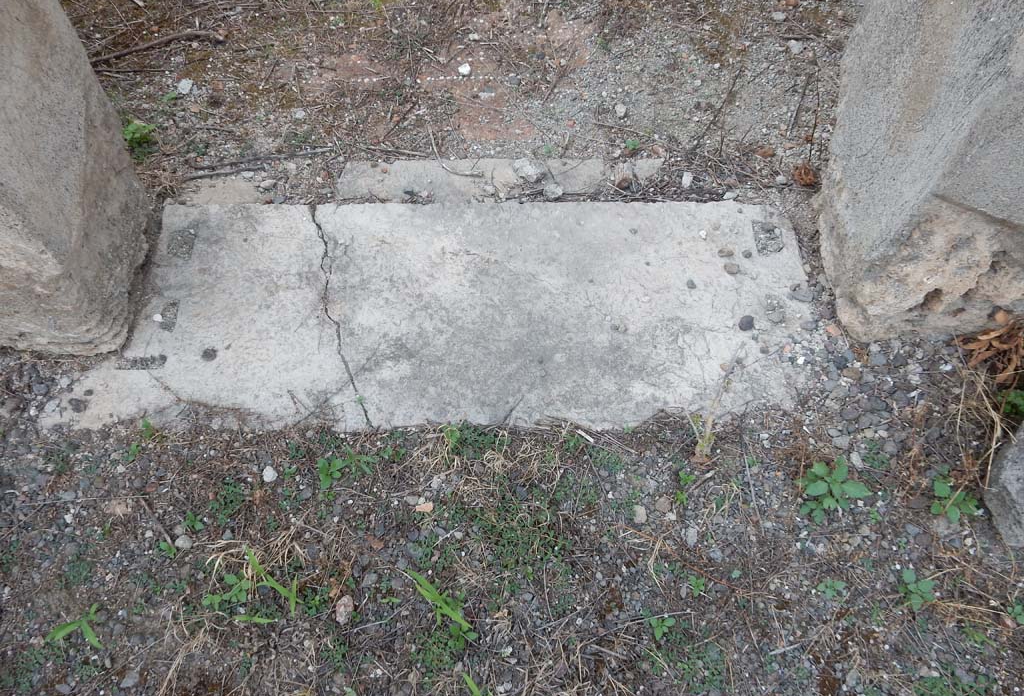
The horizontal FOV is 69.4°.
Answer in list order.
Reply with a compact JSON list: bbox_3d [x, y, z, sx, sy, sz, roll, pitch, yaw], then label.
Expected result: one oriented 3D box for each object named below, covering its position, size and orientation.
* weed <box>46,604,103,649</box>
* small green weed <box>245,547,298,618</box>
[{"bbox_3d":[-0.828,0.527,1.400,0.093,0.050,0.078,0,56,0],"label":"weed"},{"bbox_3d":[-0.467,0.453,1.438,0.094,0.070,0.131,0,56,0],"label":"small green weed"}]

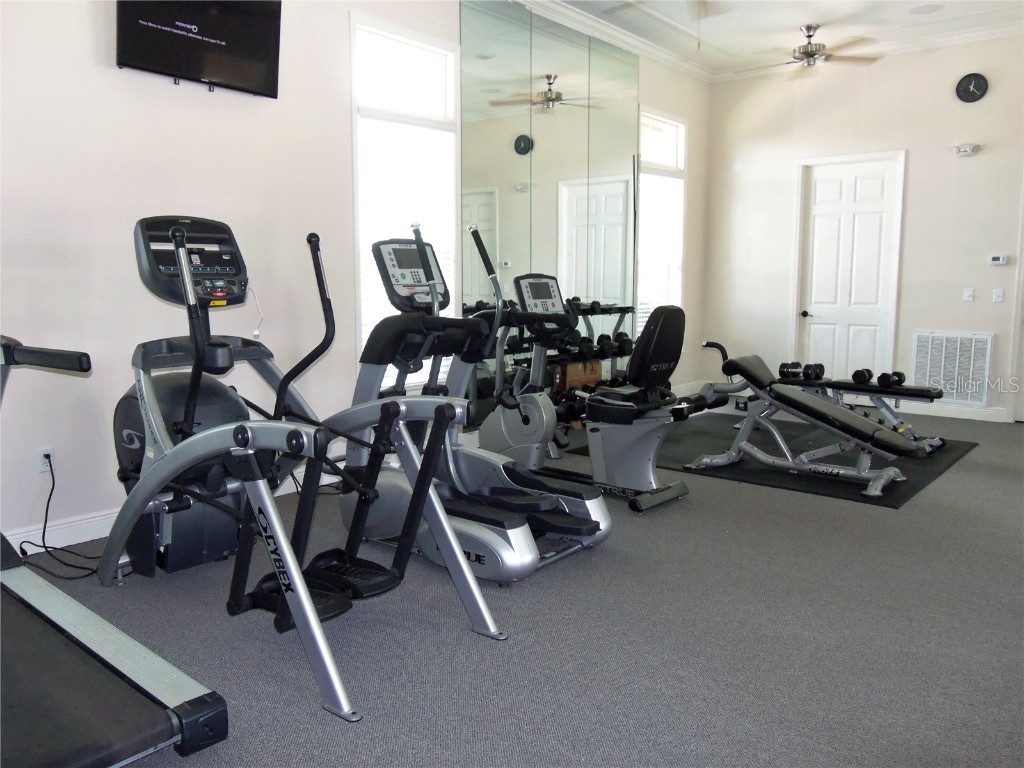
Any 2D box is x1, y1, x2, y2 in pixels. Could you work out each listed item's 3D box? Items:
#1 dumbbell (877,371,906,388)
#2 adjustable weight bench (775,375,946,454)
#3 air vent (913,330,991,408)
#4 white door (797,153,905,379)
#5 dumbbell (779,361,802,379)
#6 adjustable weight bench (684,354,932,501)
[{"bbox_3d":[3.022,-0.032,6.123,0.280,0.130,0.130,-6,10,-37],"label":"dumbbell"},{"bbox_3d":[2.780,0.190,6.401,1.500,0.500,0.580,6,10,41],"label":"adjustable weight bench"},{"bbox_3d":[4.118,-0.137,7.237,0.663,0.680,0.040,6,10,41],"label":"air vent"},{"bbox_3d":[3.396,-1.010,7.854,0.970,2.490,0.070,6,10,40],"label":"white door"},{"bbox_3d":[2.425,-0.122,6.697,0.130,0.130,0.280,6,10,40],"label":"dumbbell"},{"bbox_3d":[1.941,0.199,5.131,1.530,0.830,0.630,6,10,41],"label":"adjustable weight bench"}]

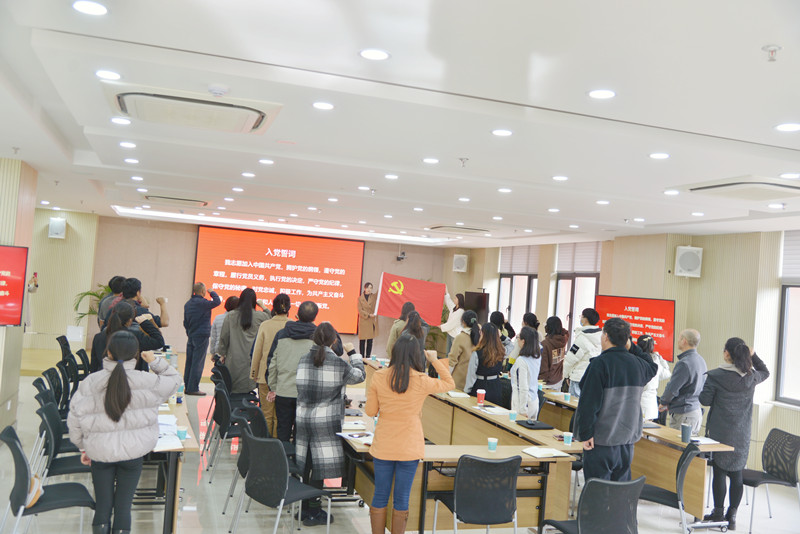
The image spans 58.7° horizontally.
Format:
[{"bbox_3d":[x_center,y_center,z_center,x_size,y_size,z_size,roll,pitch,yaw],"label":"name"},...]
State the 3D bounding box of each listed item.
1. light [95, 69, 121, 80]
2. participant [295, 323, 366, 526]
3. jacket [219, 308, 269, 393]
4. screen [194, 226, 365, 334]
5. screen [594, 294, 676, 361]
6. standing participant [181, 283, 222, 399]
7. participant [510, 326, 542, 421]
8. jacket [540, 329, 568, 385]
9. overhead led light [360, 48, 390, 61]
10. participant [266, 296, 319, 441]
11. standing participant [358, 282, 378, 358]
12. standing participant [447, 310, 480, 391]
[{"bbox_3d":[-1.599,-1.061,3.900,0.140,0.030,0.140,5,-1,-18],"label":"light"},{"bbox_3d":[-0.591,1.248,5.720,0.580,1.600,0.420,4,-1,0],"label":"participant"},{"bbox_3d":[-1.927,1.038,8.788,0.580,1.060,0.420,5,-1,-18],"label":"jacket"},{"bbox_3d":[-2.557,0.336,15.269,3.588,2.073,0.100,5,-1,-18],"label":"screen"},{"bbox_3d":[3.199,0.820,9.777,0.070,0.803,1.420,5,-1,-29],"label":"screen"},{"bbox_3d":[-3.080,1.098,10.980,0.440,1.720,0.530,5,-2,-42],"label":"standing participant"},{"bbox_3d":[1.275,1.411,7.200,0.460,1.600,0.340,5,-1,-32],"label":"participant"},{"bbox_3d":[2.016,1.164,9.250,0.430,0.710,0.350,5,-2,-27],"label":"jacket"},{"bbox_3d":[-0.109,-0.952,3.158,0.128,0.030,0.128,4,-1,0],"label":"overhead led light"},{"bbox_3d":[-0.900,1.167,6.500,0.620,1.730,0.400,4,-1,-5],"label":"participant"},{"bbox_3d":[-0.675,1.220,15.000,0.500,1.710,0.360,5,-1,-20],"label":"standing participant"},{"bbox_3d":[0.777,1.343,8.567,0.500,1.639,0.420,5,-2,-32],"label":"standing participant"}]

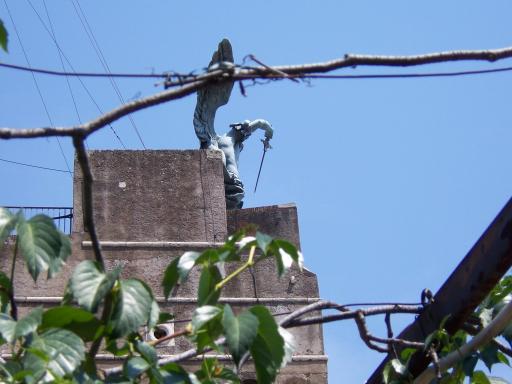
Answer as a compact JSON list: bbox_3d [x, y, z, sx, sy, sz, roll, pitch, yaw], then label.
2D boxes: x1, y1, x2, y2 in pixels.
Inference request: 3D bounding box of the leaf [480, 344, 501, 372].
[{"bbox_3d":[0.474,0.336,3.000,0.046,0.057,0.025,-8,-32,8],"label":"leaf"}]

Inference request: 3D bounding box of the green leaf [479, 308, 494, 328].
[{"bbox_3d":[0.468,0.258,3.000,0.036,0.048,0.022,-8,-32,8],"label":"green leaf"}]

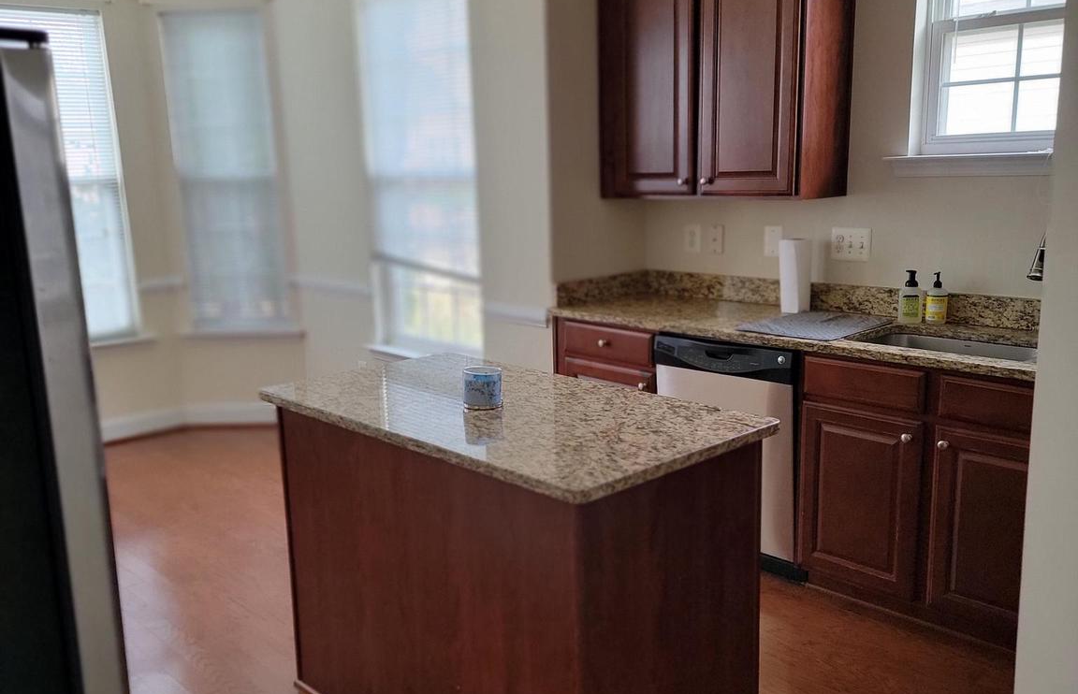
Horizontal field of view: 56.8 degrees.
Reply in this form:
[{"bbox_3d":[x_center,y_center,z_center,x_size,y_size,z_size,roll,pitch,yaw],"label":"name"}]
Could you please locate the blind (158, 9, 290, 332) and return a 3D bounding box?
[{"bbox_3d":[-1.790,-0.984,5.735,0.600,1.820,0.100,-1,11,3],"label":"blind"}]

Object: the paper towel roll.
[{"bbox_3d":[1.004,-0.283,3.888,0.118,0.280,0.118,-2,11,0],"label":"paper towel roll"}]

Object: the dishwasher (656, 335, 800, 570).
[{"bbox_3d":[0.880,0.355,3.802,0.625,0.840,0.612,-12,15,-41],"label":"dishwasher"}]

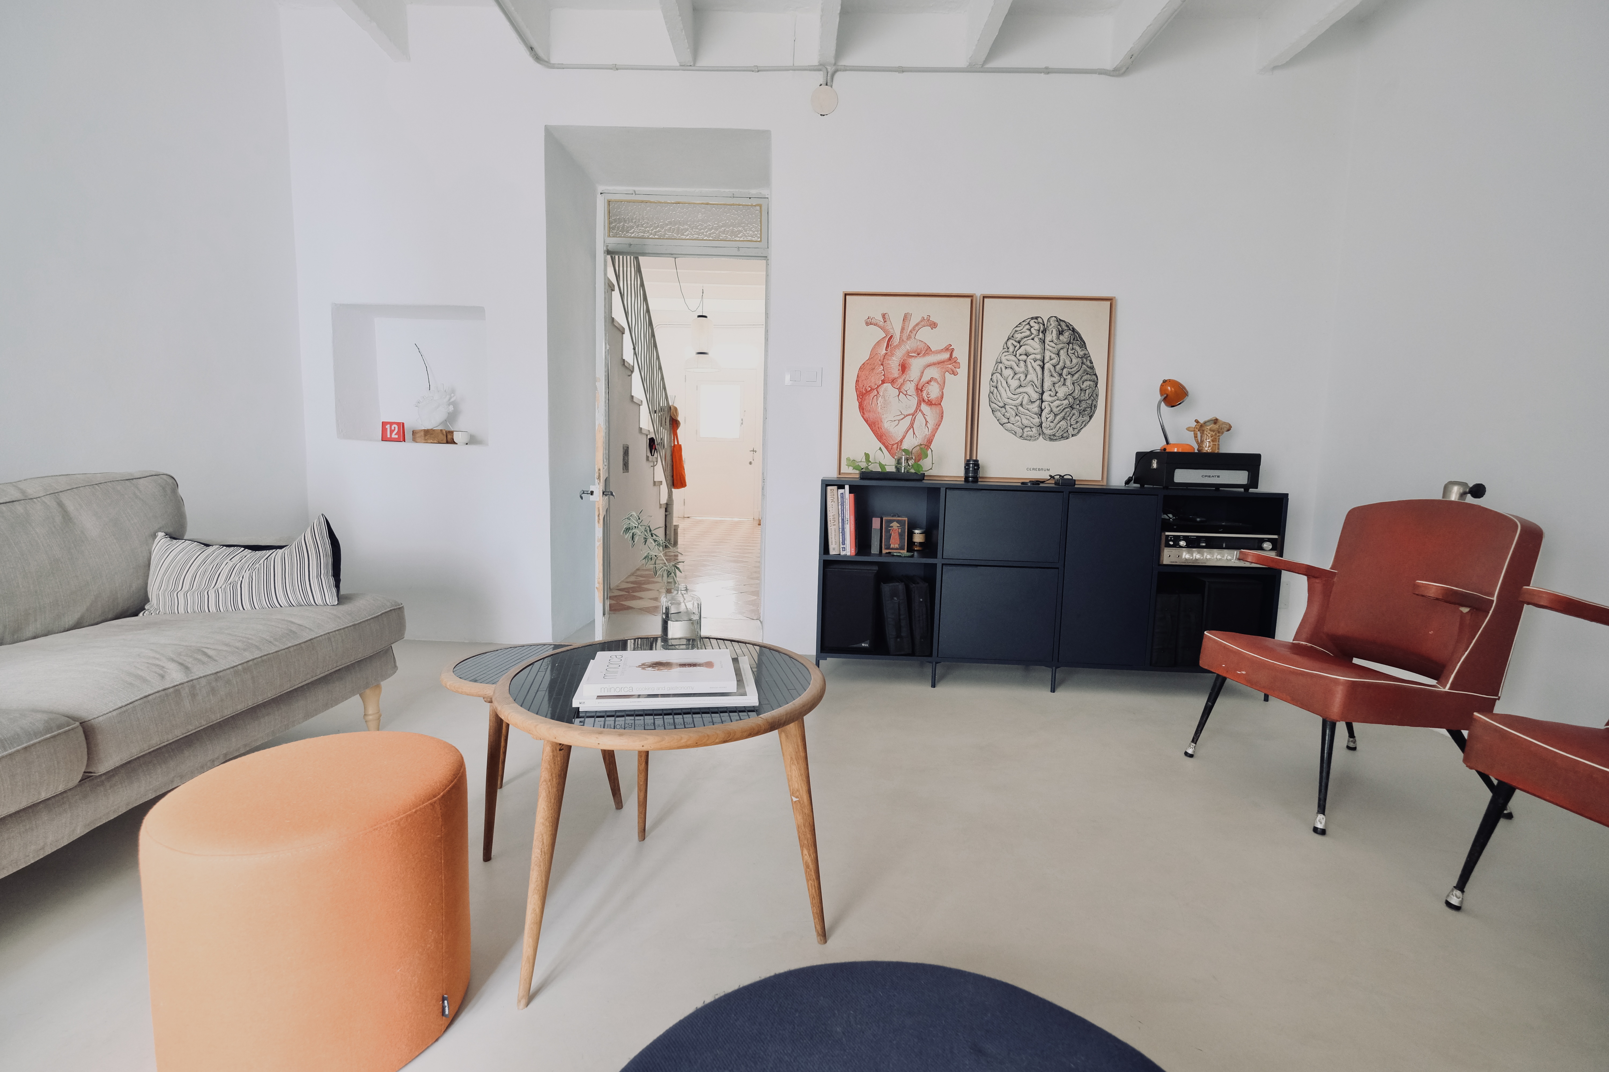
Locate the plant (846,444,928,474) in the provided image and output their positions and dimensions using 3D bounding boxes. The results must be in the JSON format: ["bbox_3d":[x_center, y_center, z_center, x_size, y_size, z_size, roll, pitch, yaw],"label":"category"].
[{"bbox_3d":[0.358,-0.334,2.896,0.373,0.124,0.153,2,6,2],"label":"plant"}]

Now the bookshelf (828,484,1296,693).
[{"bbox_3d":[0.994,0.206,2.939,1.850,0.849,0.414,2,6,2],"label":"bookshelf"}]

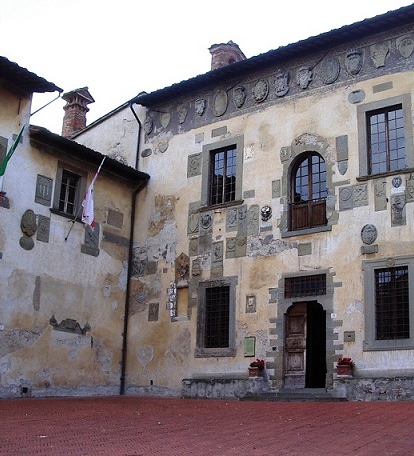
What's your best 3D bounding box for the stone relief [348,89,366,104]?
[{"bbox_3d":[4.611,-4.066,20.637,0.585,0.484,0.100,-10,-19,36],"label":"stone relief"}]

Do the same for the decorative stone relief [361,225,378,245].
[{"bbox_3d":[4.645,0.196,19.018,0.493,0.607,0.120,-10,-19,36],"label":"decorative stone relief"}]

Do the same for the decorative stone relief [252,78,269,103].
[{"bbox_3d":[1.845,-4.649,22.732,0.688,0.886,0.140,-10,-19,36],"label":"decorative stone relief"}]

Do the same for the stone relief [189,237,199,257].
[{"bbox_3d":[-0.434,0.671,23.329,0.428,0.615,0.080,-9,-19,37],"label":"stone relief"}]

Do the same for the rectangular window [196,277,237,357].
[{"bbox_3d":[0.324,2.940,21.714,1.602,2.503,0.250,-9,-19,36],"label":"rectangular window"}]

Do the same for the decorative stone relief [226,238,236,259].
[{"bbox_3d":[0.800,0.663,21.993,0.392,0.688,0.080,-9,-19,36],"label":"decorative stone relief"}]

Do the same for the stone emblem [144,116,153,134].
[{"bbox_3d":[-2.227,-3.884,25.667,0.430,0.673,0.130,-9,-19,36],"label":"stone emblem"}]

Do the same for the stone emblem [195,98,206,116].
[{"bbox_3d":[-0.257,-4.426,24.534,0.447,0.662,0.120,-10,-18,38],"label":"stone emblem"}]

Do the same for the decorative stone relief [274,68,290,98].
[{"bbox_3d":[2.522,-4.784,22.223,0.599,1.002,0.150,-10,-19,36],"label":"decorative stone relief"}]

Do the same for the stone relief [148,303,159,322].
[{"bbox_3d":[-1.847,2.963,23.395,0.448,0.613,0.100,-10,-19,36],"label":"stone relief"}]

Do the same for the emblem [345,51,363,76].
[{"bbox_3d":[4.598,-5.195,20.953,0.613,0.856,0.150,-10,-19,36],"label":"emblem"}]

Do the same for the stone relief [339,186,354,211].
[{"bbox_3d":[4.175,-0.855,19.876,0.447,0.721,0.070,-10,-18,38],"label":"stone relief"}]

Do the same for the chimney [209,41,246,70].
[{"bbox_3d":[0.840,-6.394,27.058,1.043,1.750,1.043,-10,-19,36],"label":"chimney"}]

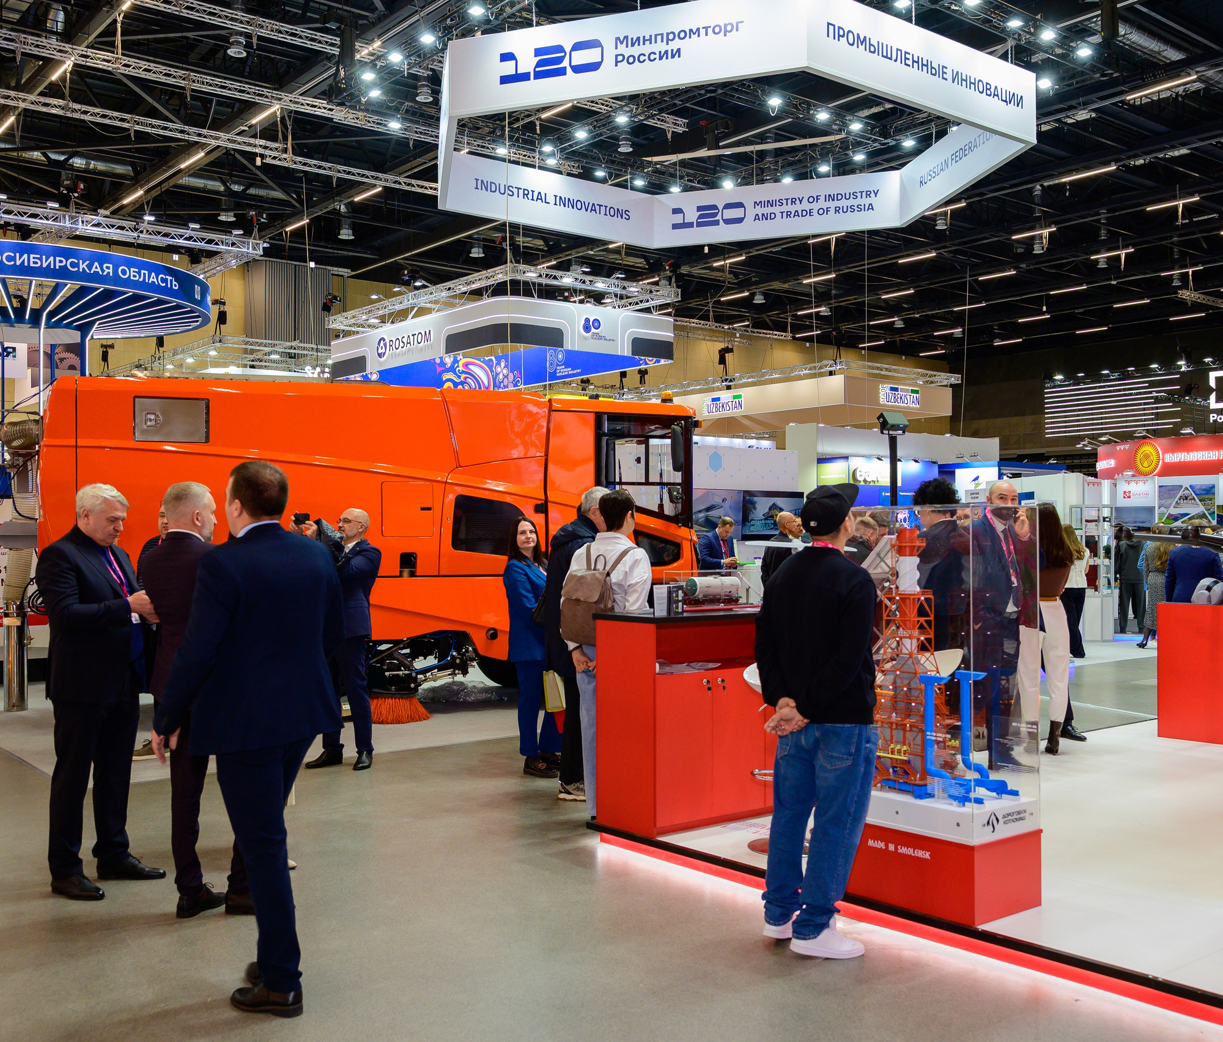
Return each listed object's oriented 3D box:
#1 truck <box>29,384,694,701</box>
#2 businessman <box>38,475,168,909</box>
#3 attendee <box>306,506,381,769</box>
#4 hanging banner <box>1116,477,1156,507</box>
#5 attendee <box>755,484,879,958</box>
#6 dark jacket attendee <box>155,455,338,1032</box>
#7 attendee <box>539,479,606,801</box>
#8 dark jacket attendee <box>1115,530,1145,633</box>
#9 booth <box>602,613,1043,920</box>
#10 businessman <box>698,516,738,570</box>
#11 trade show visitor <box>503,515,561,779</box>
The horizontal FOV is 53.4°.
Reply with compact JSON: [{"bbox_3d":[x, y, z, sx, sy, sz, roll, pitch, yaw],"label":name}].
[{"bbox_3d":[-2.420,0.216,12.750,6.200,2.970,2.500,0,-1,-18],"label":"truck"},{"bbox_3d":[-2.242,0.736,5.350,0.450,1.770,0.500,0,-1,23],"label":"businessman"},{"bbox_3d":[-1.866,0.785,8.380,0.550,1.750,0.520,0,-1,-31],"label":"attendee"},{"bbox_3d":[8.959,-0.491,20.800,0.040,0.510,0.750,0,-1,-41],"label":"hanging banner"},{"bbox_3d":[0.785,0.739,4.660,0.470,1.770,0.330,0,-1,36],"label":"attendee"},{"bbox_3d":[-1.190,0.713,4.020,0.580,1.780,0.420,0,-1,-21],"label":"dark jacket attendee"},{"bbox_3d":[-0.203,0.718,7.080,0.520,1.790,0.360,0,-1,34],"label":"attendee"},{"bbox_3d":[7.851,0.825,18.400,0.500,1.660,0.340,0,-1,30],"label":"dark jacket attendee"},{"bbox_3d":[1.100,0.989,5.730,1.200,1.100,2.200,0,-1,-41],"label":"booth"},{"bbox_3d":[1.231,0.828,14.000,0.520,1.740,0.380,1,-1,-37],"label":"businessman"},{"bbox_3d":[-0.509,0.812,8.100,0.340,1.690,0.450,0,-1,38],"label":"trade show visitor"}]

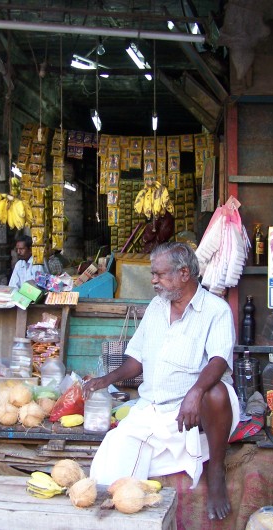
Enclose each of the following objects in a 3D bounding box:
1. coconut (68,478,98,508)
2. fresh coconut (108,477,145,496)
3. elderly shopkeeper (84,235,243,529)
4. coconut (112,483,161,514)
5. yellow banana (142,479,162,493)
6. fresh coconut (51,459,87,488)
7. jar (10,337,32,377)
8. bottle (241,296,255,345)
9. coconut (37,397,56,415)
[{"bbox_3d":[-0.188,0.795,2.700,0.104,0.104,0.104,0,1,8],"label":"coconut"},{"bbox_3d":[-0.035,0.780,2.678,0.121,0.101,0.103,0,5,0],"label":"fresh coconut"},{"bbox_3d":[0.140,0.409,3.202,0.727,0.981,0.776,3,5,30],"label":"elderly shopkeeper"},{"bbox_3d":[-0.003,0.797,2.650,0.165,0.109,0.115,0,1,8],"label":"coconut"},{"bbox_3d":[0.037,0.820,2.880,0.120,0.042,0.045,-1,2,-6],"label":"yellow banana"},{"bbox_3d":[-0.244,0.745,2.781,0.118,0.103,0.103,0,5,0],"label":"fresh coconut"},{"bbox_3d":[-0.600,0.488,4.030,0.115,0.225,0.115,0,2,0],"label":"jar"},{"bbox_3d":[0.556,0.275,3.850,0.068,0.238,0.068,0,1,8],"label":"bottle"},{"bbox_3d":[-0.399,0.627,3.440,0.096,0.096,0.096,0,5,0],"label":"coconut"}]

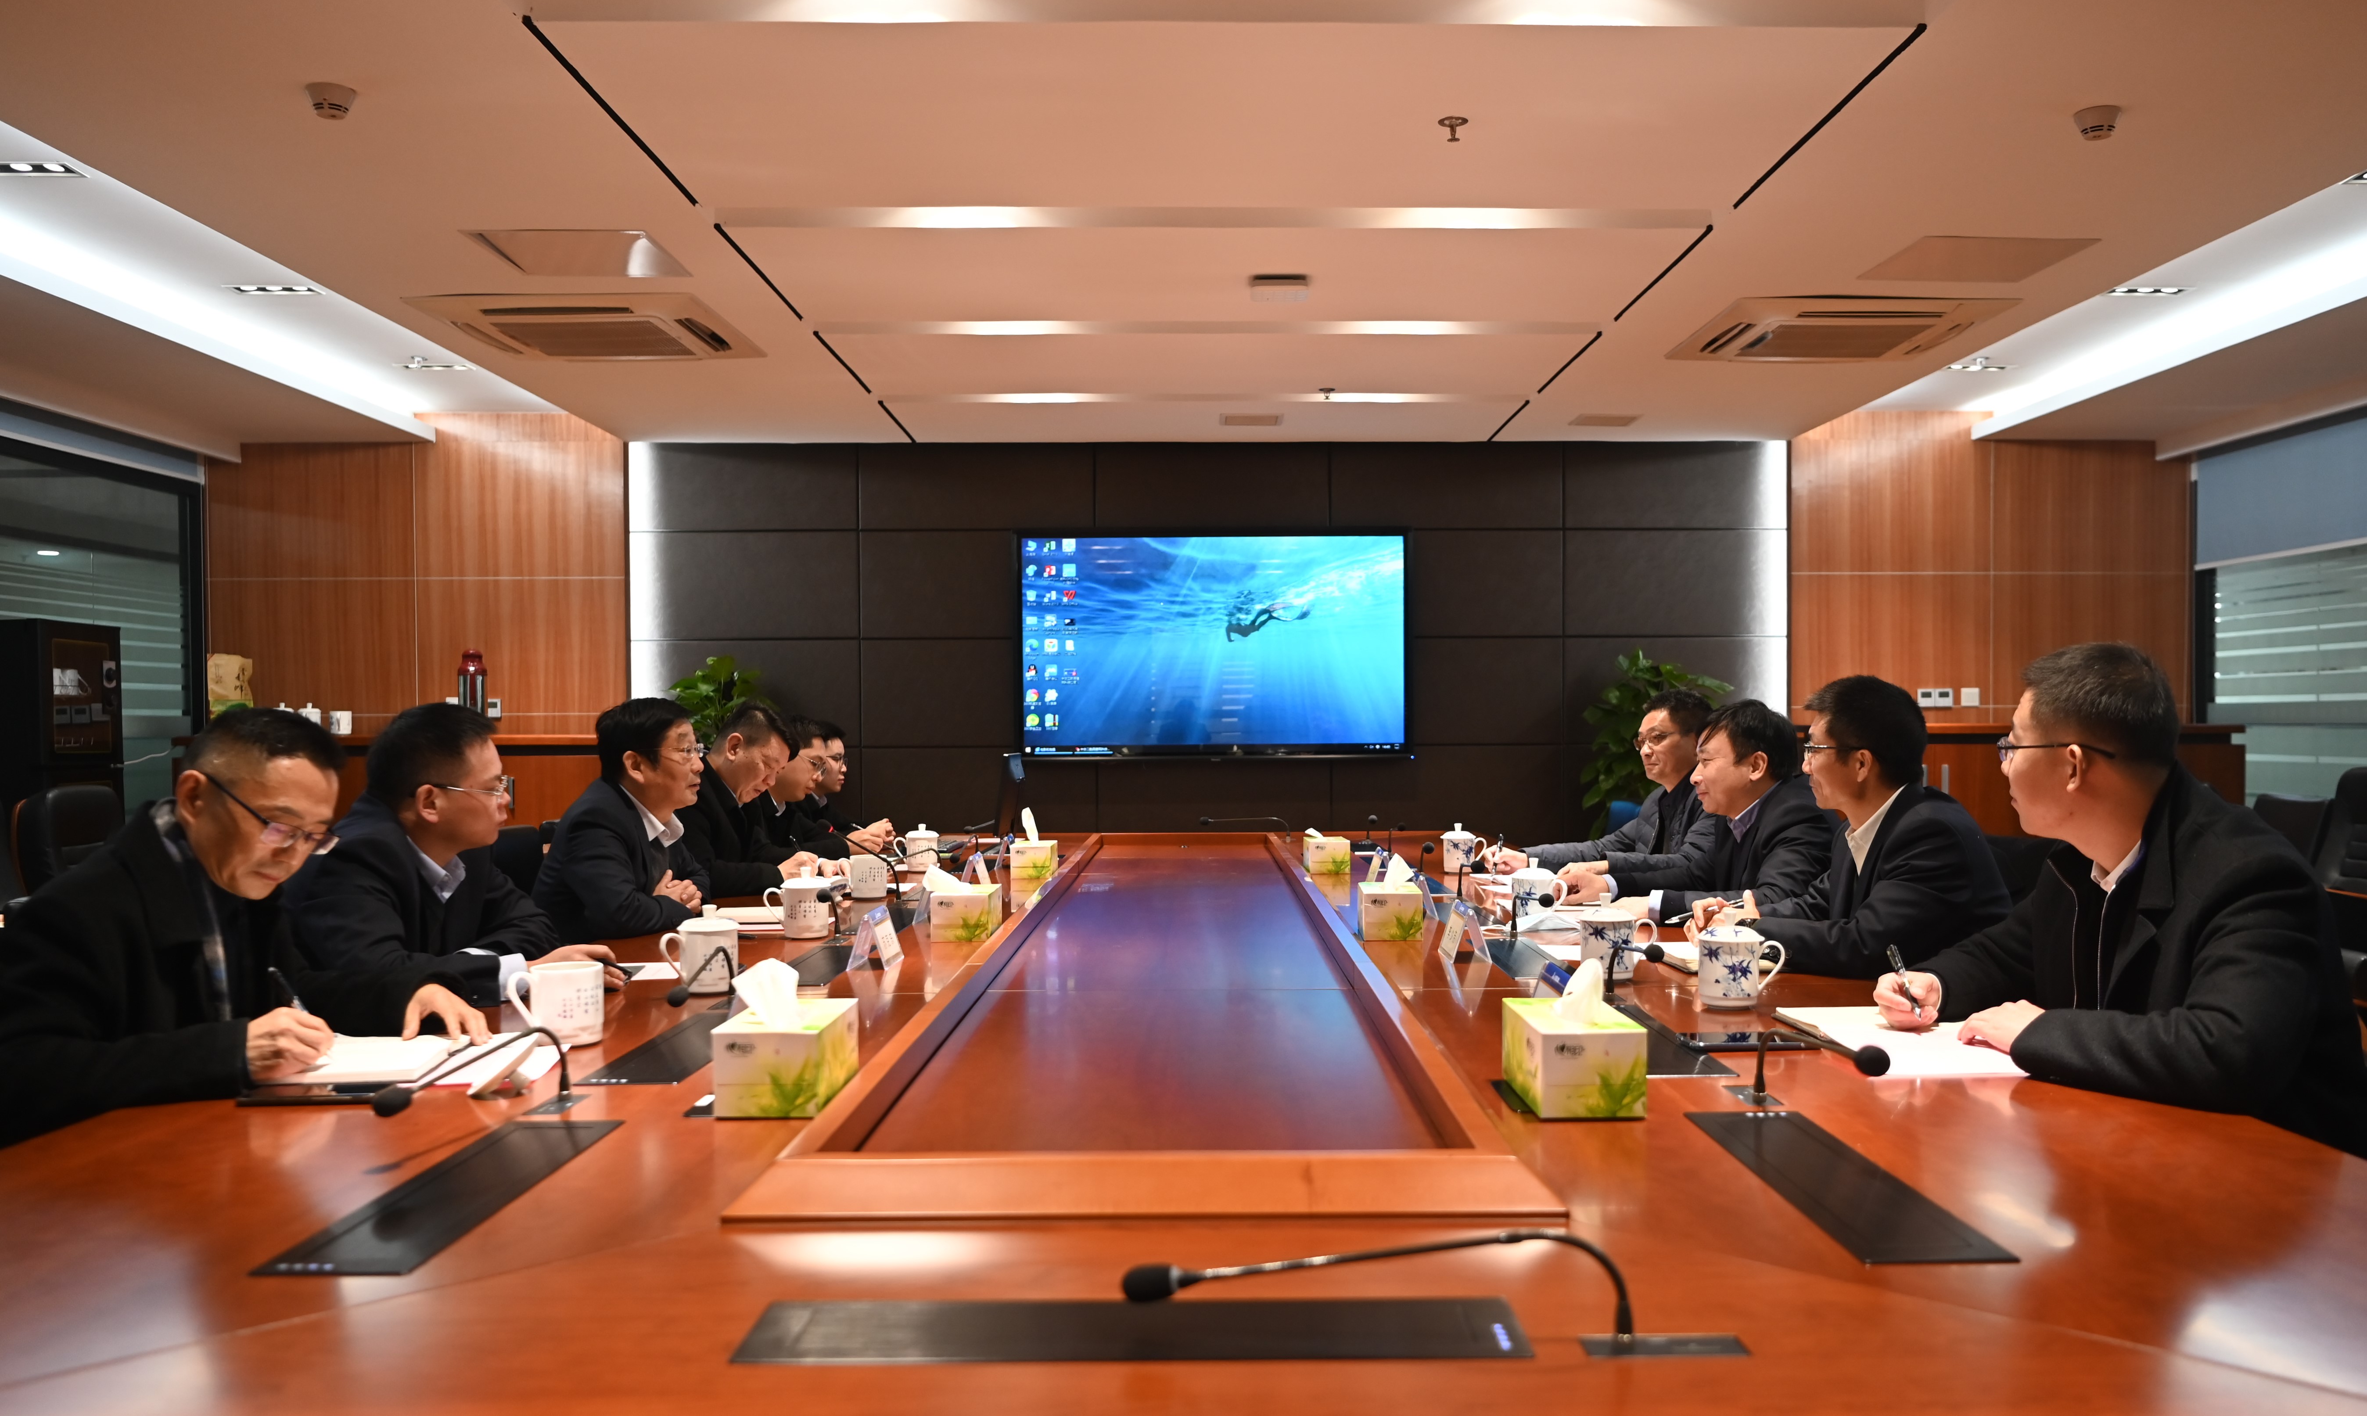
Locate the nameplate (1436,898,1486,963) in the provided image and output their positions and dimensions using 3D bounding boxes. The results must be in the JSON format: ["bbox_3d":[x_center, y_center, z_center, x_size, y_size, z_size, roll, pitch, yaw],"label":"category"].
[{"bbox_3d":[0.509,0.406,2.860,0.070,0.092,0.165,0,-1,0],"label":"nameplate"}]

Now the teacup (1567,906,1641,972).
[{"bbox_3d":[0.727,0.384,2.632,0.128,0.129,0.090,0,-1,0],"label":"teacup"}]

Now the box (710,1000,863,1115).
[{"bbox_3d":[-0.452,0.399,1.815,0.115,0.093,0.220,0,-1,0],"label":"box"}]

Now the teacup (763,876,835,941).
[{"bbox_3d":[-0.778,0.396,3.171,0.128,0.129,0.090,0,-1,0],"label":"teacup"}]

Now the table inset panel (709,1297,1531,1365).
[{"bbox_3d":[-0.033,0.427,1.084,0.525,0.010,0.108,0,-1,0],"label":"table inset panel"}]

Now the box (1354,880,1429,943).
[{"bbox_3d":[0.422,0.423,3.275,0.115,0.093,0.220,0,-1,0],"label":"box"}]

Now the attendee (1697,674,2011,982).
[{"bbox_3d":[1.190,0.573,2.861,0.630,1.280,0.540,0,-1,15],"label":"attendee"}]

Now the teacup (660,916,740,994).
[{"bbox_3d":[-0.774,0.386,2.521,0.122,0.129,0.090,0,-1,0],"label":"teacup"}]

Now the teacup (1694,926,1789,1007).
[{"bbox_3d":[0.864,0.387,2.435,0.135,0.138,0.092,0,-1,0],"label":"teacup"}]

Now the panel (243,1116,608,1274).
[{"bbox_3d":[-0.654,0.443,1.448,0.115,0.012,0.475,0,-1,0],"label":"panel"}]

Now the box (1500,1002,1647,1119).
[{"bbox_3d":[0.436,0.391,1.769,0.110,0.090,0.207,0,-1,0],"label":"box"}]

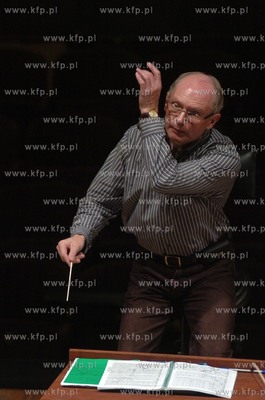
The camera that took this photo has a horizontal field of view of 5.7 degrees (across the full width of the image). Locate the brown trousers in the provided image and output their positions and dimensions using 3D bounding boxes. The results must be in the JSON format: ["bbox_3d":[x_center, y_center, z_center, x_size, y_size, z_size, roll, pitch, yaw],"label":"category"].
[{"bbox_3d":[0.155,0.640,9.220,0.450,1.000,0.320,4,18,11],"label":"brown trousers"}]

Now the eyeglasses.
[{"bbox_3d":[0.192,-0.294,8.800,0.142,0.042,0.140,23,19,14],"label":"eyeglasses"}]

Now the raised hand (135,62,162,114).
[{"bbox_3d":[0.053,-0.367,8.750,0.085,0.170,0.085,6,-5,-30],"label":"raised hand"}]

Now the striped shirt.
[{"bbox_3d":[0.076,-0.042,8.830,0.540,0.490,0.380,10,26,14],"label":"striped shirt"}]

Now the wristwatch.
[{"bbox_3d":[0.058,-0.283,8.750,0.062,0.034,0.052,5,-14,-26],"label":"wristwatch"}]

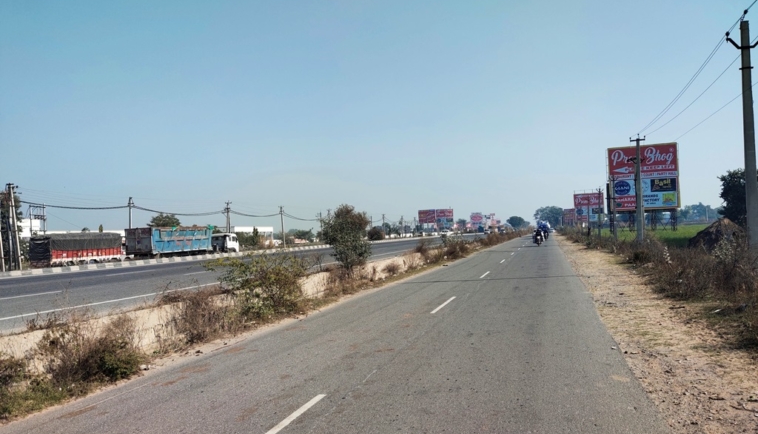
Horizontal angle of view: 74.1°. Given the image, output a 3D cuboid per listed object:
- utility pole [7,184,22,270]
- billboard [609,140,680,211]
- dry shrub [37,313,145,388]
[{"bbox_3d":[-25.899,0.936,35.760,0.900,6.600,0.550,-3,-2,19],"label":"utility pole"},{"bbox_3d":[36.382,-5.482,69.000,8.150,8.700,0.500,-2,-2,19],"label":"billboard"},{"bbox_3d":[-4.126,1.869,7.198,0.850,0.970,1.400,-2,-2,19],"label":"dry shrub"}]

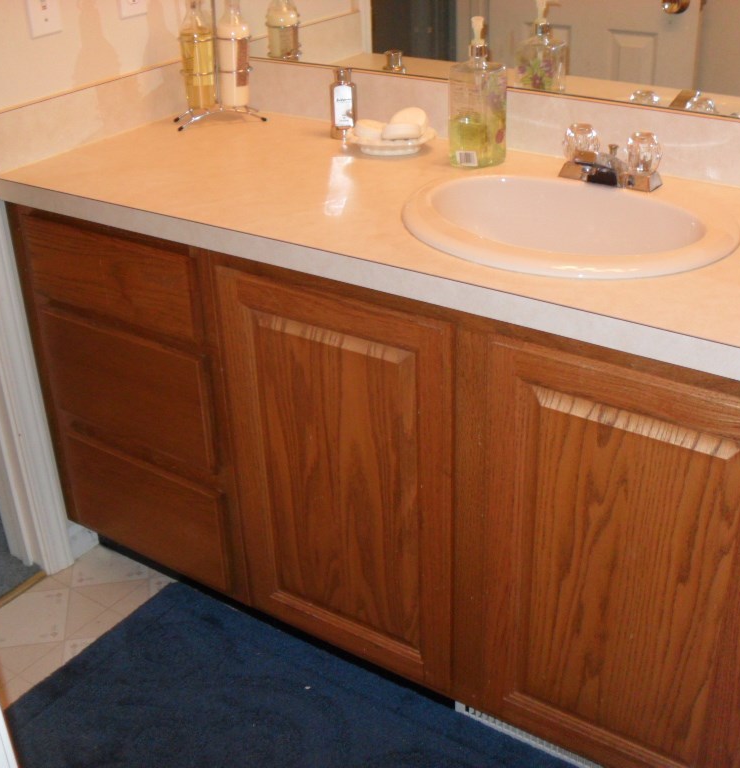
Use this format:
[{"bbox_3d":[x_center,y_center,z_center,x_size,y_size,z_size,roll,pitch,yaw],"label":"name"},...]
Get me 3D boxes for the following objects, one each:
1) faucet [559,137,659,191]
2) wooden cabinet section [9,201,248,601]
[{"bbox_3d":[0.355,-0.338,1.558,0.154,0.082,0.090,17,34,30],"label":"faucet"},{"bbox_3d":[-0.281,-0.074,2.019,0.474,0.690,0.530,17,34,30],"label":"wooden cabinet section"}]

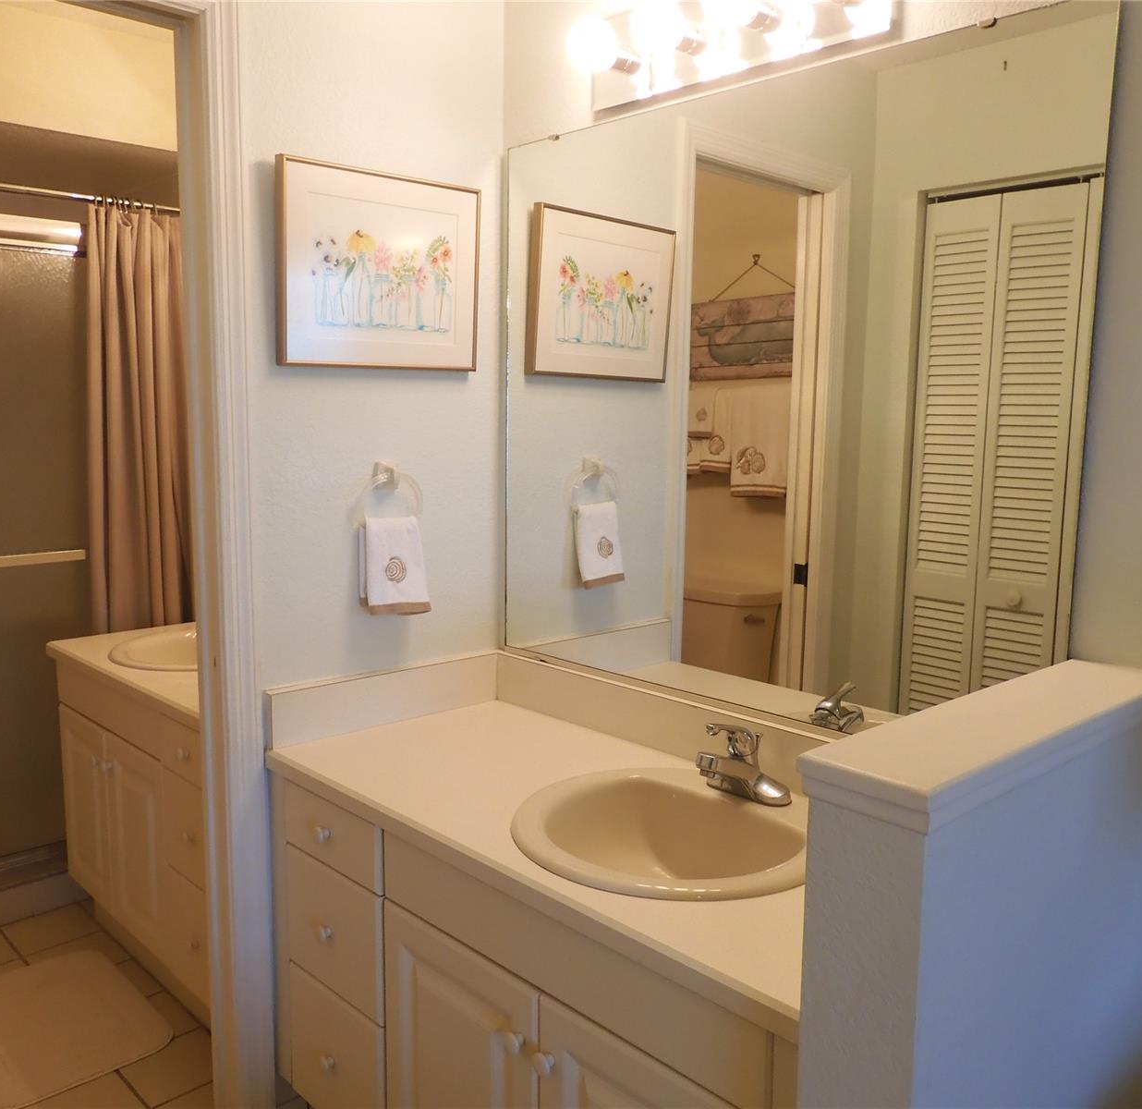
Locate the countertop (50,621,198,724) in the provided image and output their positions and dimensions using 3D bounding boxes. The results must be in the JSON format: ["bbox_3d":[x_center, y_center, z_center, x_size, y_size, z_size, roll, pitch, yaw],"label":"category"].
[{"bbox_3d":[-0.837,0.288,2.581,0.566,0.042,1.144,-6,10,-43],"label":"countertop"}]

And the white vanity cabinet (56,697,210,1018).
[{"bbox_3d":[-0.826,0.697,2.634,0.545,0.789,1.126,-6,10,-43],"label":"white vanity cabinet"}]

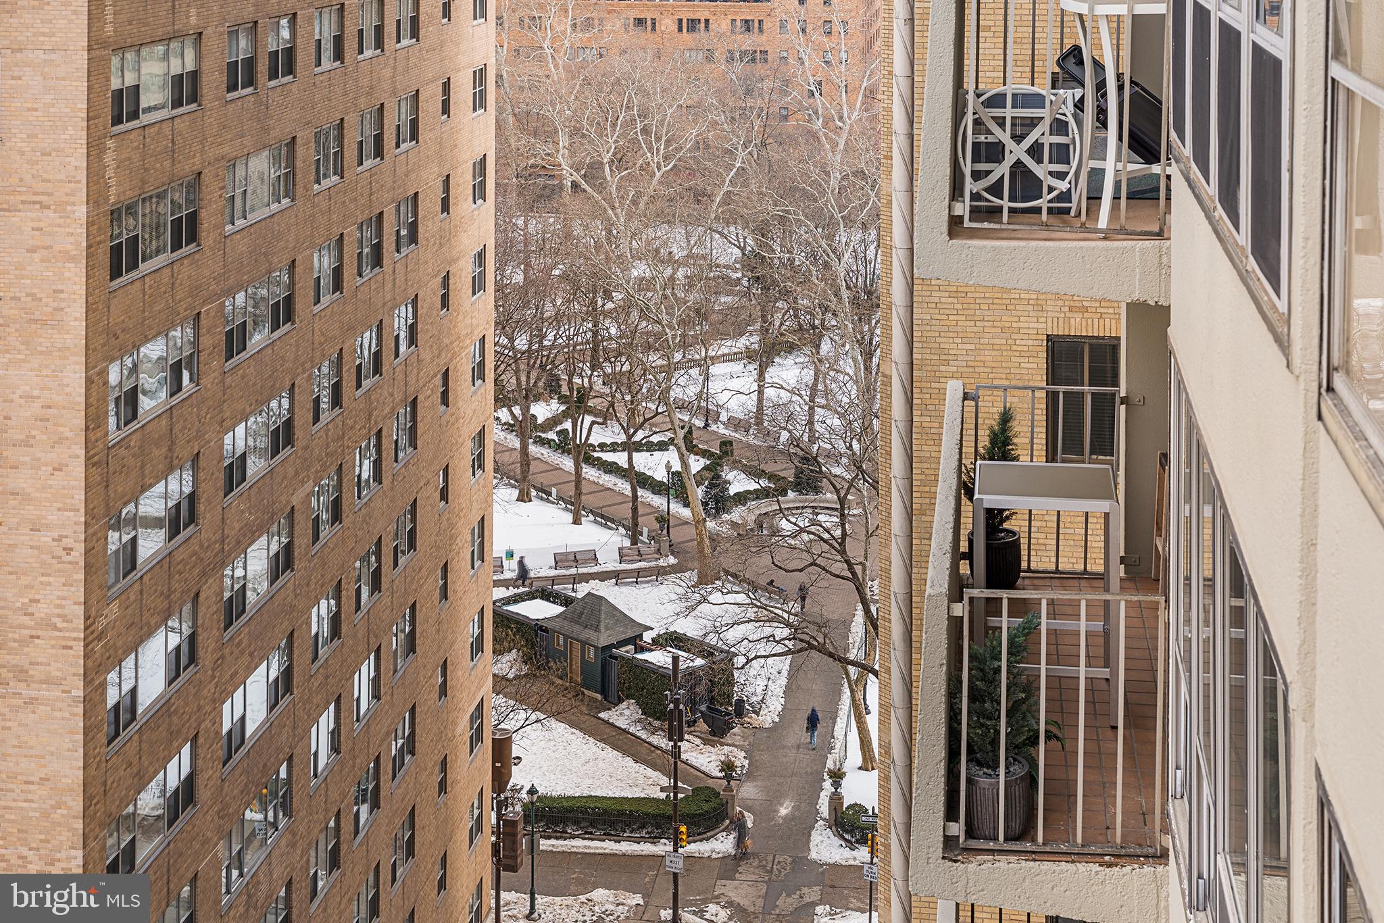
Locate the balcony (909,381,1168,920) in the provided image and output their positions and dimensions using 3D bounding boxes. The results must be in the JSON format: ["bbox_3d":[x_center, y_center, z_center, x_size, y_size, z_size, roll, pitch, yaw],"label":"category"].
[{"bbox_3d":[1.754,0.731,10.635,1.173,1.367,3.825,2,15,7],"label":"balcony"}]

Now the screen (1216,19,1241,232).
[{"bbox_3d":[1.628,-1.039,6.408,0.030,0.575,0.630,2,15,7],"label":"screen"}]

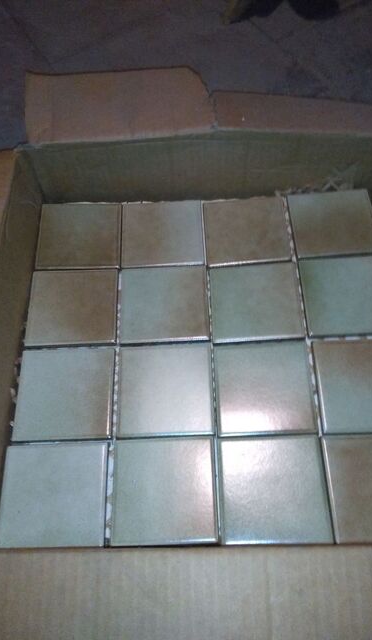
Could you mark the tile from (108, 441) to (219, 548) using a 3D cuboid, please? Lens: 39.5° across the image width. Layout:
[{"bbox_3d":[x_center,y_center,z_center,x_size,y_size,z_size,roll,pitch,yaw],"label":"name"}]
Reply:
[{"bbox_3d":[-0.015,0.123,0.376,0.075,0.007,0.075,-2,62,2],"label":"tile"}]

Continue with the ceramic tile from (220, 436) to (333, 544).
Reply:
[{"bbox_3d":[0.063,0.122,0.373,0.075,0.007,0.075,-1,62,2],"label":"ceramic tile"}]

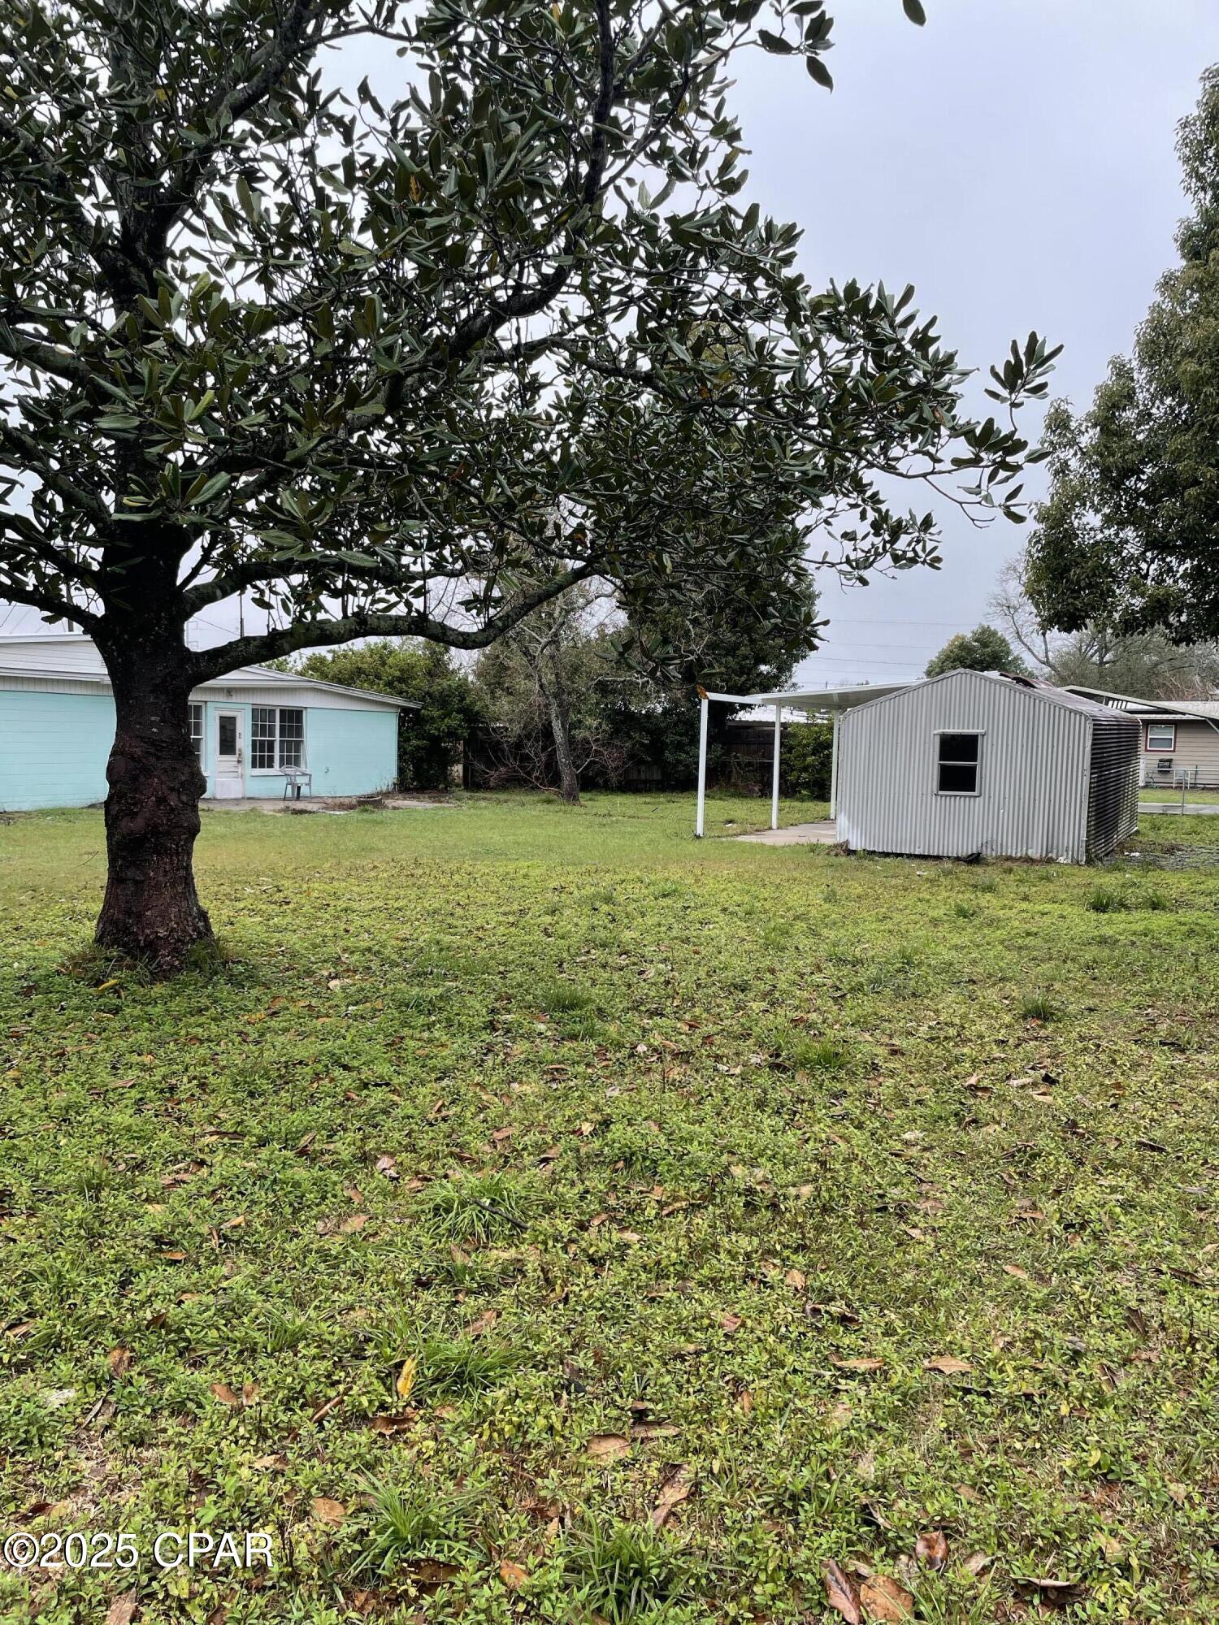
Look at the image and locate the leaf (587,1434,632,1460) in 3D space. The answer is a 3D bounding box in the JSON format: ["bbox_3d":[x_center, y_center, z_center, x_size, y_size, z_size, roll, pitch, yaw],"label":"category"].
[{"bbox_3d":[-0.001,1.415,2.725,0.099,0.030,0.061,0,4,-19],"label":"leaf"}]

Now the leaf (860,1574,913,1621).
[{"bbox_3d":[0.516,1.459,2.271,0.088,0.030,0.110,-1,5,-24],"label":"leaf"}]

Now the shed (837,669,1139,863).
[{"bbox_3d":[6.735,-0.927,20.664,3.520,2.670,7.300,4,5,28],"label":"shed"}]

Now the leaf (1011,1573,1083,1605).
[{"bbox_3d":[0.826,1.463,2.300,0.125,0.045,0.050,3,4,20],"label":"leaf"}]

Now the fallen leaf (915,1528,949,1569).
[{"bbox_3d":[0.636,1.452,2.409,0.066,0.035,0.085,3,4,21],"label":"fallen leaf"}]

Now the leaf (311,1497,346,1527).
[{"bbox_3d":[-0.571,1.421,2.483,0.081,0.025,0.057,5,5,38],"label":"leaf"}]

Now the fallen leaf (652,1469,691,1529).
[{"bbox_3d":[0.129,1.431,2.546,0.067,0.035,0.156,3,4,18],"label":"fallen leaf"}]

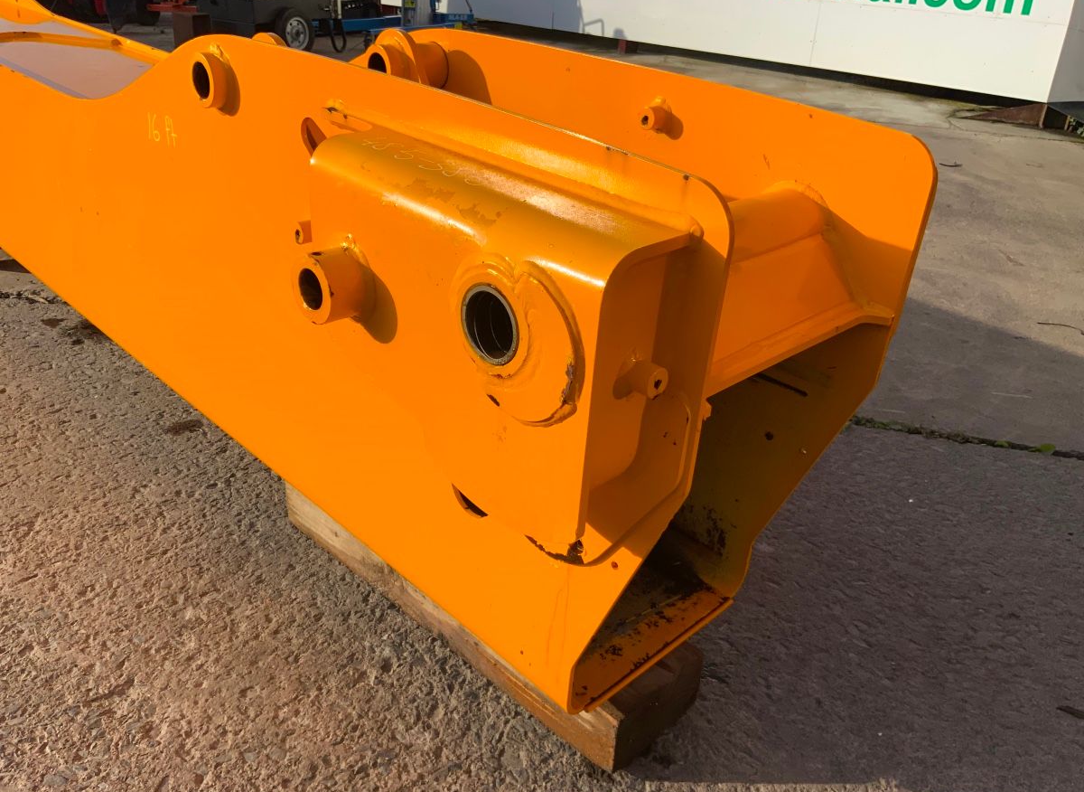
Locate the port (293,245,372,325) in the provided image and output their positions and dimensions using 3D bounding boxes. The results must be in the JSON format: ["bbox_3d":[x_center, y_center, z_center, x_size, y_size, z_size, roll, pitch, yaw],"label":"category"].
[{"bbox_3d":[-0.327,-0.177,1.428,0.076,0.111,0.111,-23,38,-40],"label":"port"}]

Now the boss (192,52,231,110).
[{"bbox_3d":[-0.698,-0.665,1.914,0.039,0.108,0.108,-23,38,-40],"label":"boss"}]

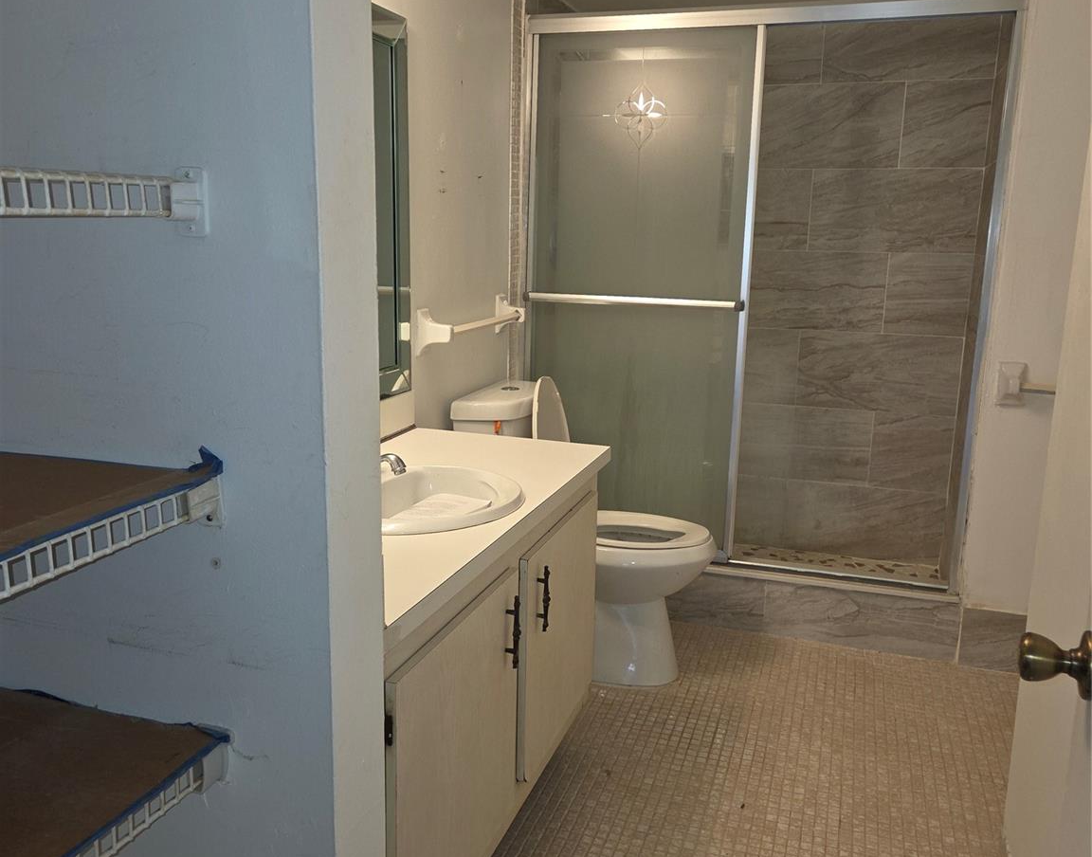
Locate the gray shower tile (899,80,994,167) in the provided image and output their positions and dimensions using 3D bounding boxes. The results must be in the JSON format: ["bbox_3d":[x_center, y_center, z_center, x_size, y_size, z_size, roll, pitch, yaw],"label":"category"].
[{"bbox_3d":[1.464,-1.113,3.544,0.300,0.305,0.012,5,13,18],"label":"gray shower tile"}]

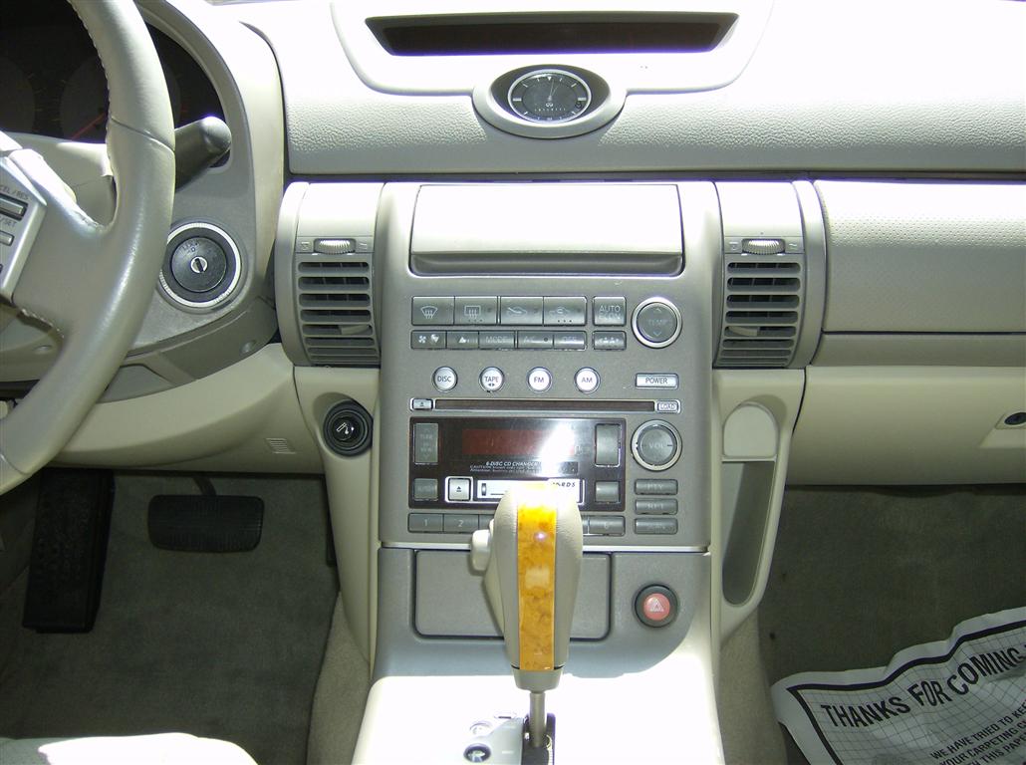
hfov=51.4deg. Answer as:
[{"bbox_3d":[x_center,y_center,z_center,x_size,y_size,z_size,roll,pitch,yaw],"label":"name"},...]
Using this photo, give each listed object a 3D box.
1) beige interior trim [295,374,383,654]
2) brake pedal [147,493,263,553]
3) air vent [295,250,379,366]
[{"bbox_3d":[-0.112,0.081,0.682,0.057,0.179,0.062,0,3,0],"label":"beige interior trim"},{"bbox_3d":[-0.315,0.143,1.090,0.118,0.061,0.030,0,-10,0],"label":"brake pedal"},{"bbox_3d":[-0.113,-0.048,0.683,0.051,0.077,0.027,0,24,0],"label":"air vent"}]

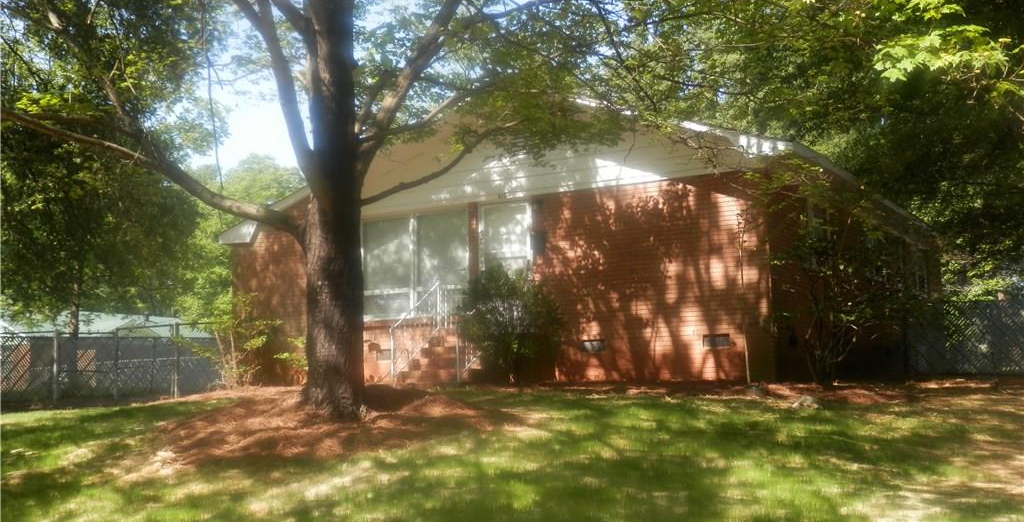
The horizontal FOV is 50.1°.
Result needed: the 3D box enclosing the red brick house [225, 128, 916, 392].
[{"bbox_3d":[2.054,0.032,22.554,10.850,4.850,11.600,-5,-7,30],"label":"red brick house"}]

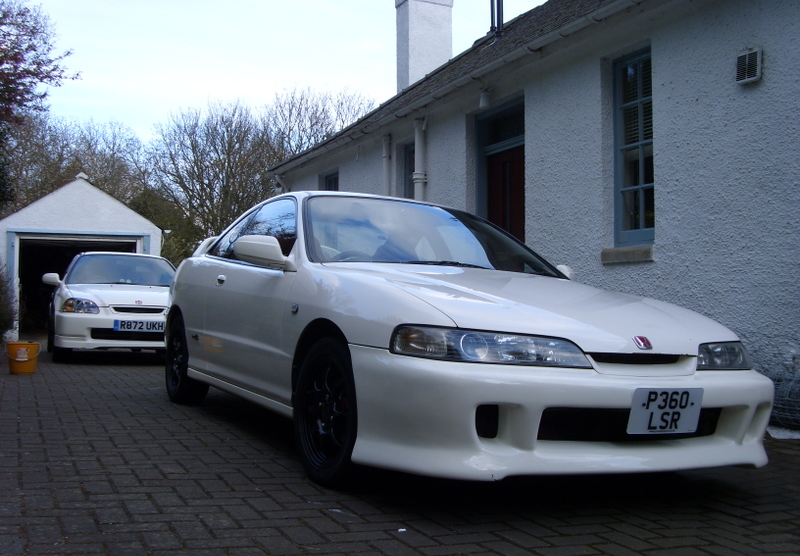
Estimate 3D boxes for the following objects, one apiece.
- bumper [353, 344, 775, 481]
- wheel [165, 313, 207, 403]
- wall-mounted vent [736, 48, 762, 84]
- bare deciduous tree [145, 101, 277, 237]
[{"bbox_3d":[0.736,0.483,2.615,1.690,0.440,0.620,4,-4,-29],"label":"bumper"},{"bbox_3d":[-1.494,0.579,5.072,0.200,0.580,0.580,4,-4,-29],"label":"wheel"},{"bbox_3d":[2.288,-1.384,4.689,0.060,0.215,0.190,2,-3,-29],"label":"wall-mounted vent"},{"bbox_3d":[-6.039,-1.986,22.825,4.200,7.305,4.200,0,-3,0],"label":"bare deciduous tree"}]

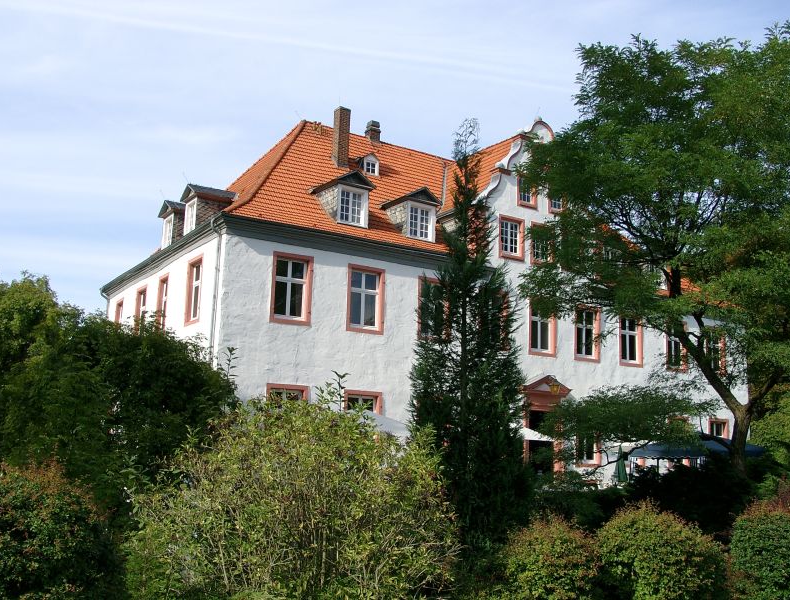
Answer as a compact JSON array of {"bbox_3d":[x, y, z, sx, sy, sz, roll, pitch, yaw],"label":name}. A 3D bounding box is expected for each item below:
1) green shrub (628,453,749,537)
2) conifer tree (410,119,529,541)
[{"bbox_3d":[5.407,3.761,15.682,2.206,1.755,2.096,-2,-12,19],"label":"green shrub"},{"bbox_3d":[1.501,0.372,17.184,2.373,8.544,2.373,1,-11,5],"label":"conifer tree"}]

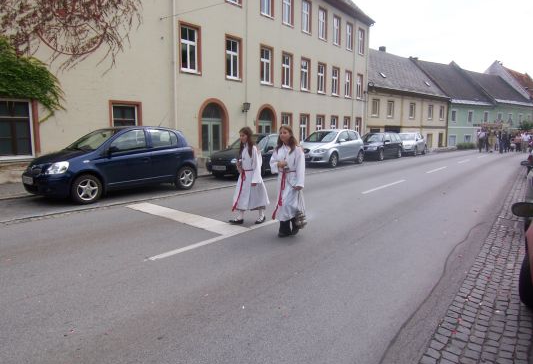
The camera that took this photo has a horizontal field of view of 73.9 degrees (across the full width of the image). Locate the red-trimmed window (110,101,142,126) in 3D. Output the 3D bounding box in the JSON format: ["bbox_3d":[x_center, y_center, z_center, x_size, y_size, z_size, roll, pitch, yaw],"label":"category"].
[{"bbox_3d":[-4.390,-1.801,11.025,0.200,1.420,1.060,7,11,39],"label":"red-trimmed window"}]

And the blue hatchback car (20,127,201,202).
[{"bbox_3d":[-3.351,-0.497,8.082,1.670,1.500,3.640,7,11,38],"label":"blue hatchback car"}]

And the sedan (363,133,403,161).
[{"bbox_3d":[6.491,-2.077,20.611,1.770,1.450,4.550,7,11,38],"label":"sedan"}]

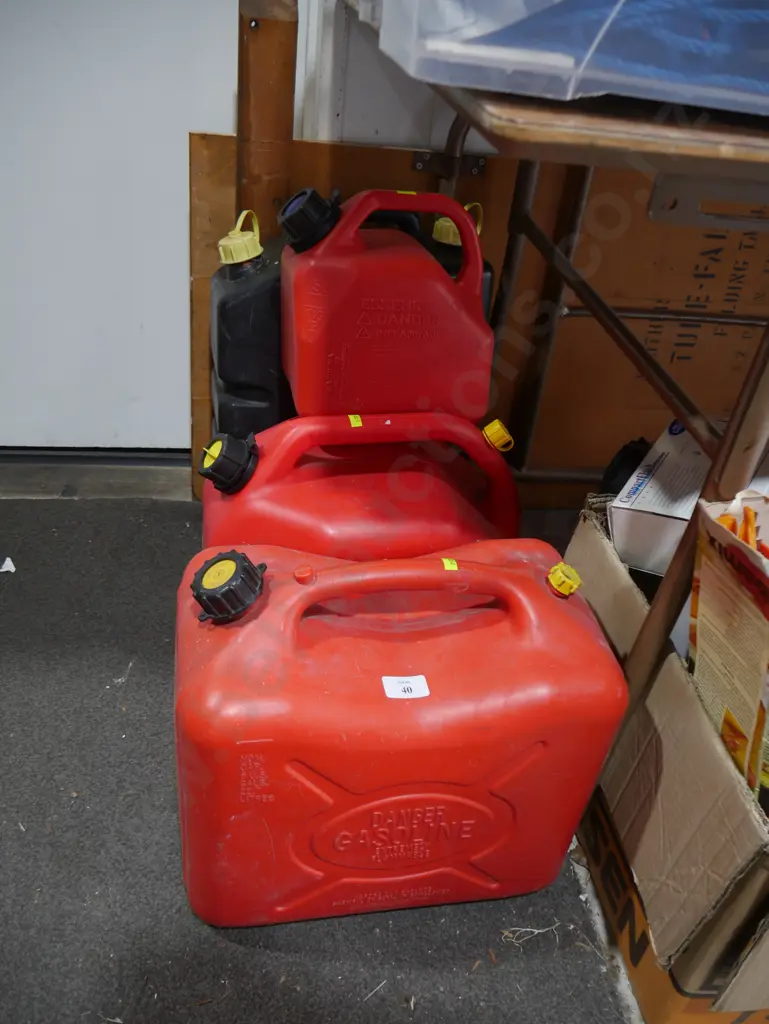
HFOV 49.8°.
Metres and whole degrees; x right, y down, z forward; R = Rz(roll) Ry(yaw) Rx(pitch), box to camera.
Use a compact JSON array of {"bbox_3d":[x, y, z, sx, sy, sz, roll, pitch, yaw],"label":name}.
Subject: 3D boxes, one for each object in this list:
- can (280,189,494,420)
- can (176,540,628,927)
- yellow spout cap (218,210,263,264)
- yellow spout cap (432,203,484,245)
[{"bbox_3d":[-0.003,-0.287,1.138,0.279,0.286,0.175,-1,25,-12],"label":"can"},{"bbox_3d":[-0.004,0.205,0.854,0.393,0.355,0.220,0,33,-11],"label":"can"},{"bbox_3d":[-0.224,-0.423,1.270,0.070,0.066,0.067,-16,35,-5],"label":"yellow spout cap"},{"bbox_3d":[0.122,-0.477,1.360,0.073,0.065,0.067,13,32,1],"label":"yellow spout cap"}]

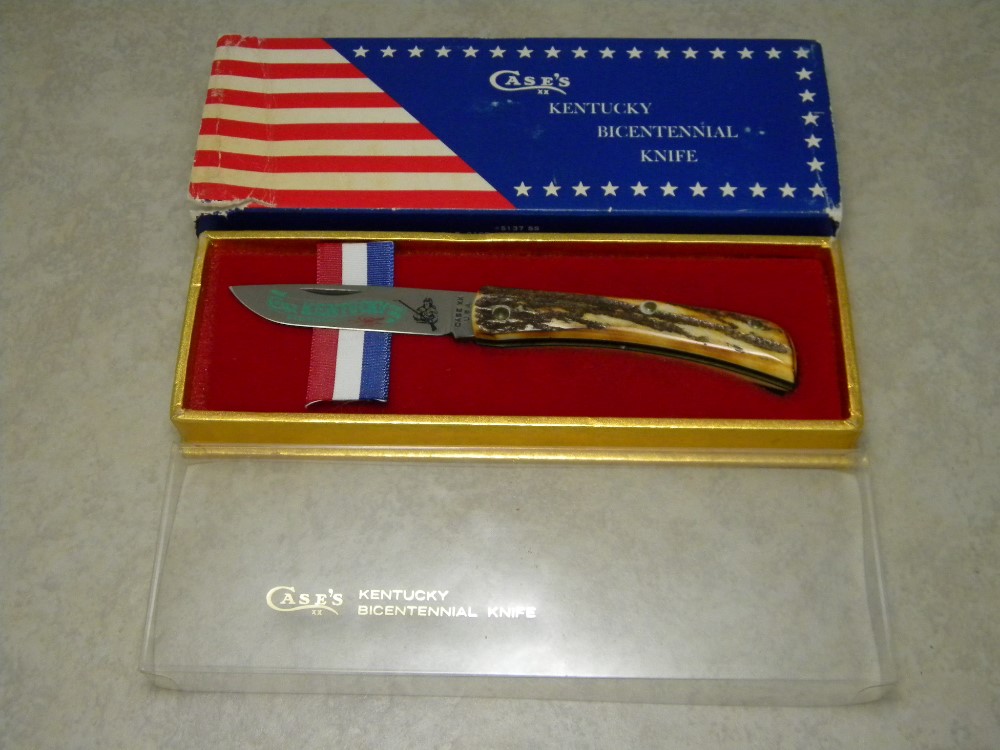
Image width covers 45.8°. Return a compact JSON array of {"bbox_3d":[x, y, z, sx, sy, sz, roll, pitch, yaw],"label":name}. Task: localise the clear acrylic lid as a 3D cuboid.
[{"bbox_3d":[0.005,0.051,0.319,0.193,0.015,0.065,1,64,1],"label":"clear acrylic lid"}]

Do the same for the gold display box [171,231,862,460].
[{"bbox_3d":[0.005,-0.009,0.344,0.190,0.022,0.063,1,64,1],"label":"gold display box"}]

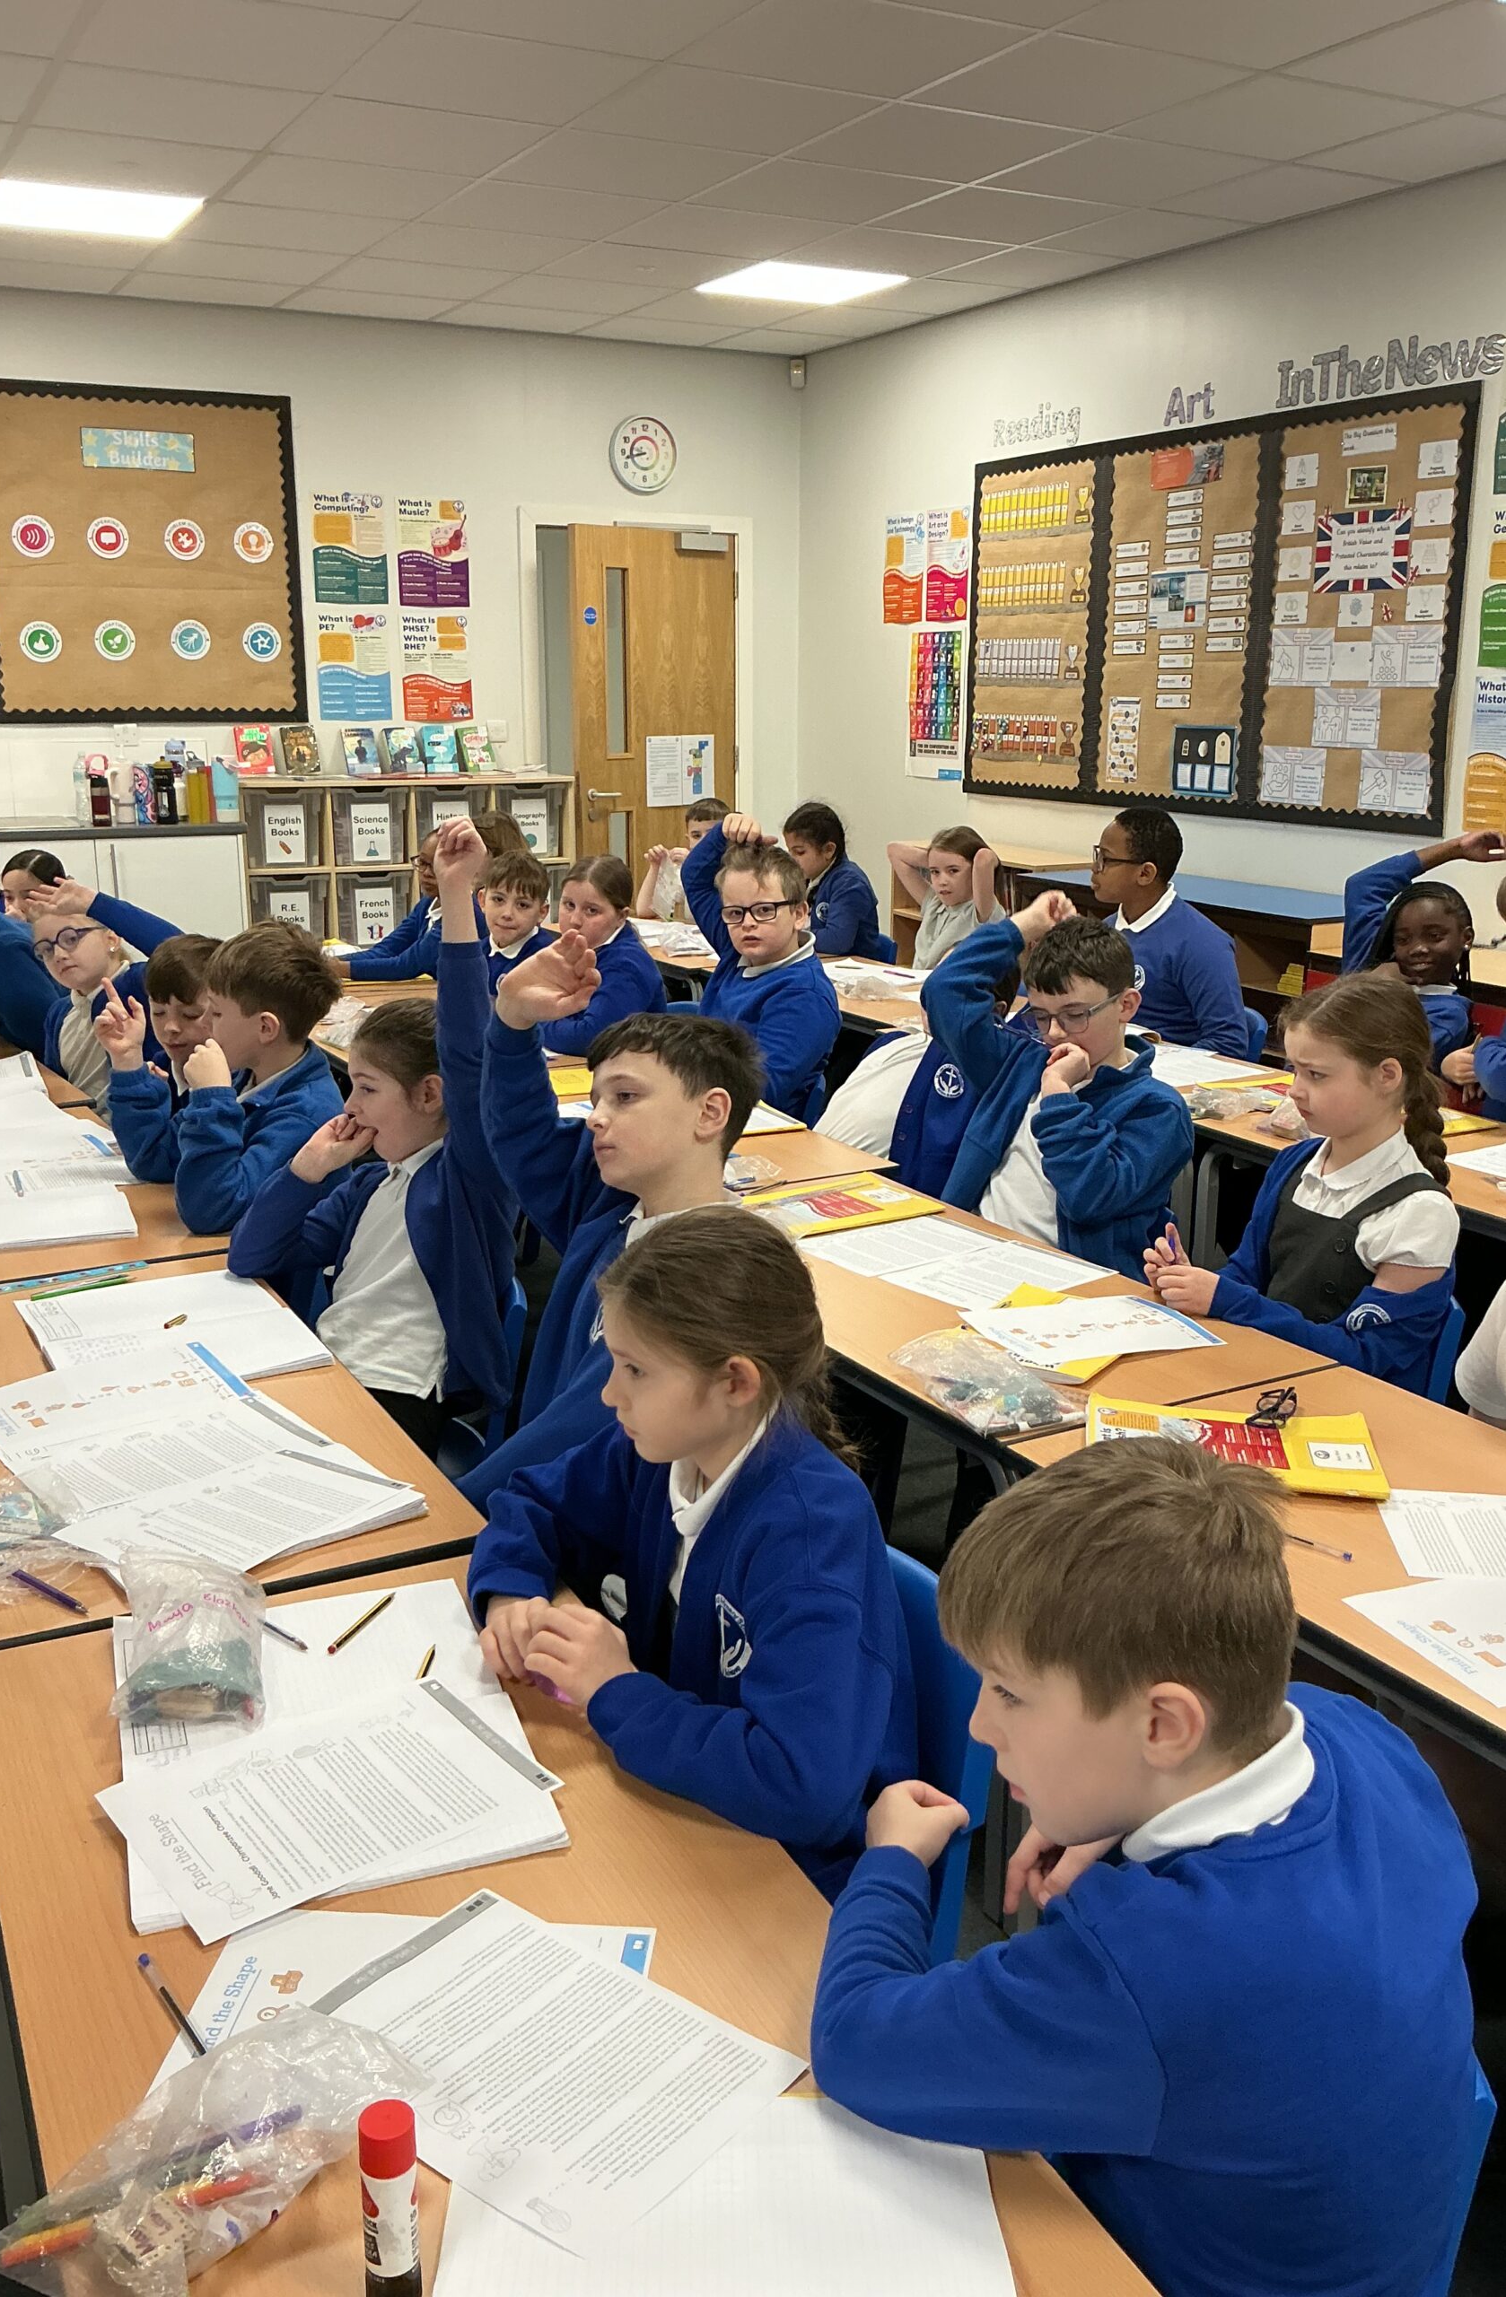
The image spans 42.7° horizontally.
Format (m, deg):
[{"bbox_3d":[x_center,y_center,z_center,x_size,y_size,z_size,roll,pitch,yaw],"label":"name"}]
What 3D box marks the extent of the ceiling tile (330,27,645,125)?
[{"bbox_3d":[-0.600,-2.451,4.397,0.595,0.020,0.595,-7,16,-27],"label":"ceiling tile"}]

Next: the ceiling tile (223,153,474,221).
[{"bbox_3d":[-1.150,-2.711,5.424,0.600,0.020,0.600,-7,16,-27],"label":"ceiling tile"}]

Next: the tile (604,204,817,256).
[{"bbox_3d":[-0.085,-2.844,5.966,0.595,0.020,0.595,-7,16,-27],"label":"tile"}]

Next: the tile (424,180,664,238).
[{"bbox_3d":[-0.617,-2.780,5.698,0.595,0.020,0.595,-7,16,-27],"label":"tile"}]

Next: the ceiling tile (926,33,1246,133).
[{"bbox_3d":[0.745,-2.446,4.415,0.600,0.020,0.600,-7,16,-27],"label":"ceiling tile"}]

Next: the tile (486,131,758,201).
[{"bbox_3d":[-0.341,-2.648,5.182,0.595,0.020,0.595,-7,16,-27],"label":"tile"}]

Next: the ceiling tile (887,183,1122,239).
[{"bbox_3d":[0.725,-2.776,5.718,0.595,0.020,0.595,-7,16,-27],"label":"ceiling tile"}]

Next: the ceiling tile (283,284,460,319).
[{"bbox_3d":[-1.408,-3.160,7.185,0.595,0.020,0.455,-7,16,-26],"label":"ceiling tile"}]

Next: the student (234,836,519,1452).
[{"bbox_3d":[-0.526,0.226,2.601,0.490,1.290,0.430,-10,18,-36],"label":"student"}]

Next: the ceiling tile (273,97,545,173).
[{"bbox_3d":[-0.873,-2.579,4.908,0.600,0.020,0.600,-7,16,-27],"label":"ceiling tile"}]

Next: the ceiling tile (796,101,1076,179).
[{"bbox_3d":[0.467,-2.576,4.927,0.595,0.020,0.595,-7,16,-26],"label":"ceiling tile"}]

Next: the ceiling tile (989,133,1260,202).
[{"bbox_3d":[1.000,-2.644,5.201,0.595,0.020,0.595,-7,16,-27],"label":"ceiling tile"}]

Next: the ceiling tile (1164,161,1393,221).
[{"bbox_3d":[1.470,-2.700,5.437,0.451,0.020,0.595,-7,16,-27],"label":"ceiling tile"}]

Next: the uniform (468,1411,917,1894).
[{"bbox_3d":[-0.021,0.446,1.642,0.350,0.490,0.460,-7,16,-26],"label":"uniform"}]

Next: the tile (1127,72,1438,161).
[{"bbox_3d":[1.274,-2.511,4.684,0.595,0.020,0.595,-7,16,-27],"label":"tile"}]

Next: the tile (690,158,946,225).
[{"bbox_3d":[0.193,-2.709,5.444,0.595,0.020,0.595,-7,16,-26],"label":"tile"}]

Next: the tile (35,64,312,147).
[{"bbox_3d":[-1.409,-2.519,4.646,0.595,0.020,0.595,-7,16,-27],"label":"tile"}]

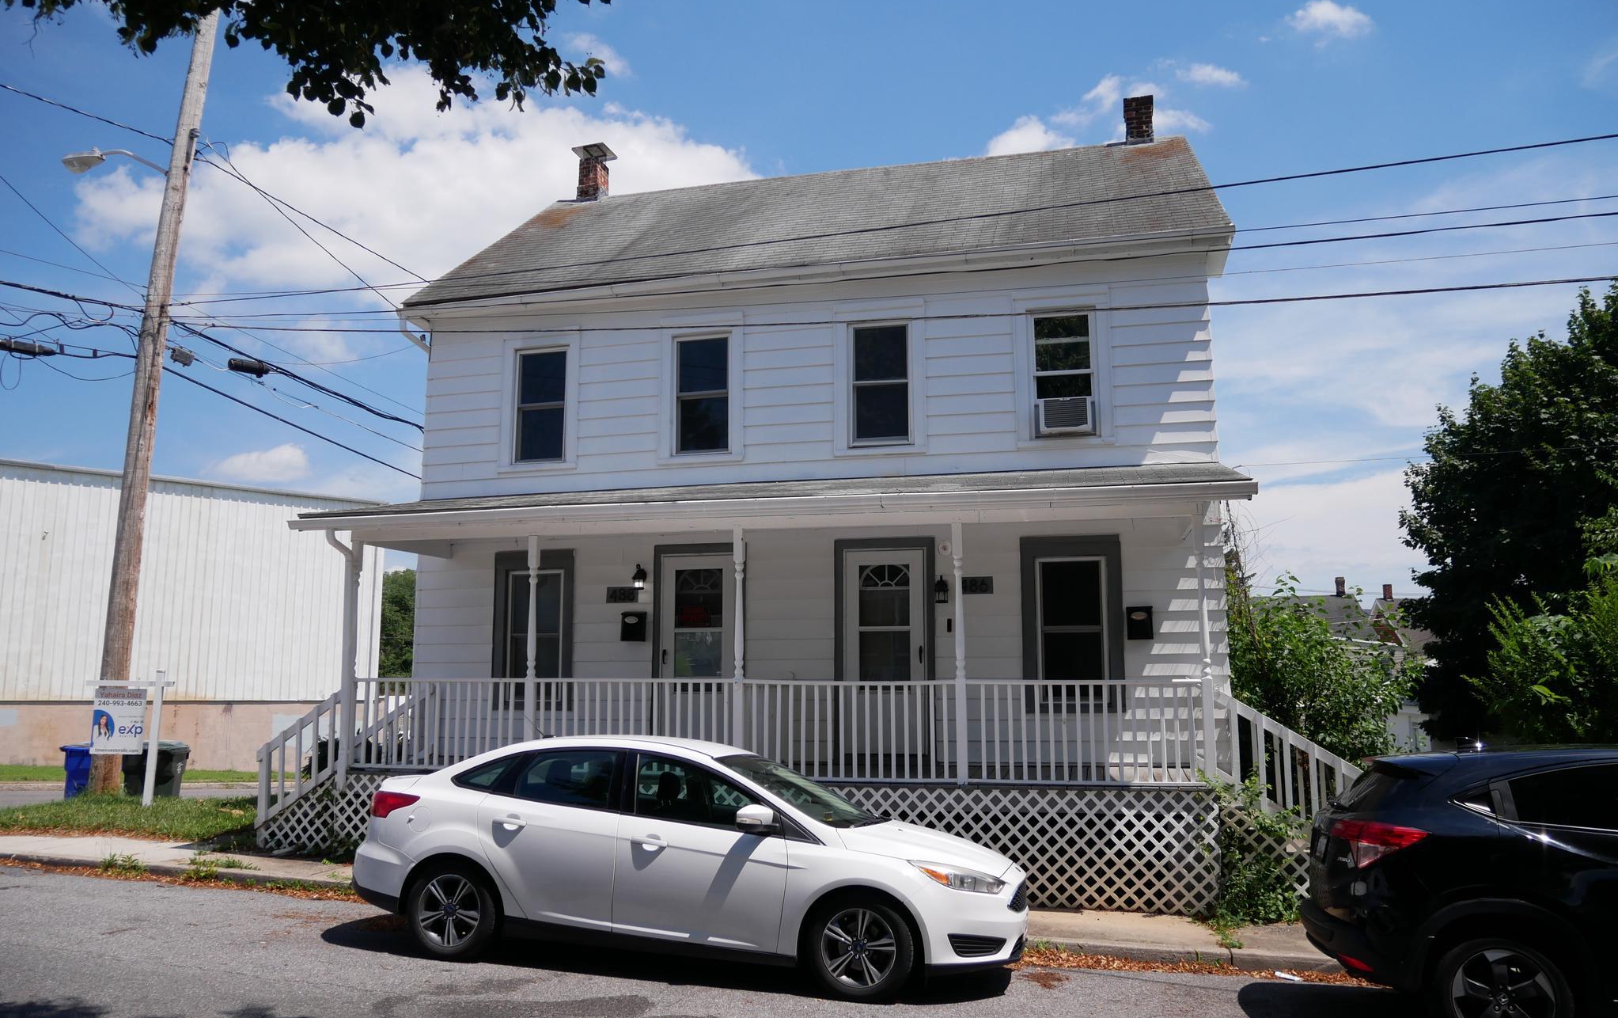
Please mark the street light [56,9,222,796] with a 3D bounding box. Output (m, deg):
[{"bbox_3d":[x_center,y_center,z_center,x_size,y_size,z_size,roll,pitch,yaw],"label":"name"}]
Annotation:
[{"bbox_3d":[-9.180,-1.700,14.626,2.050,10.550,0.360,0,-7,14],"label":"street light"}]

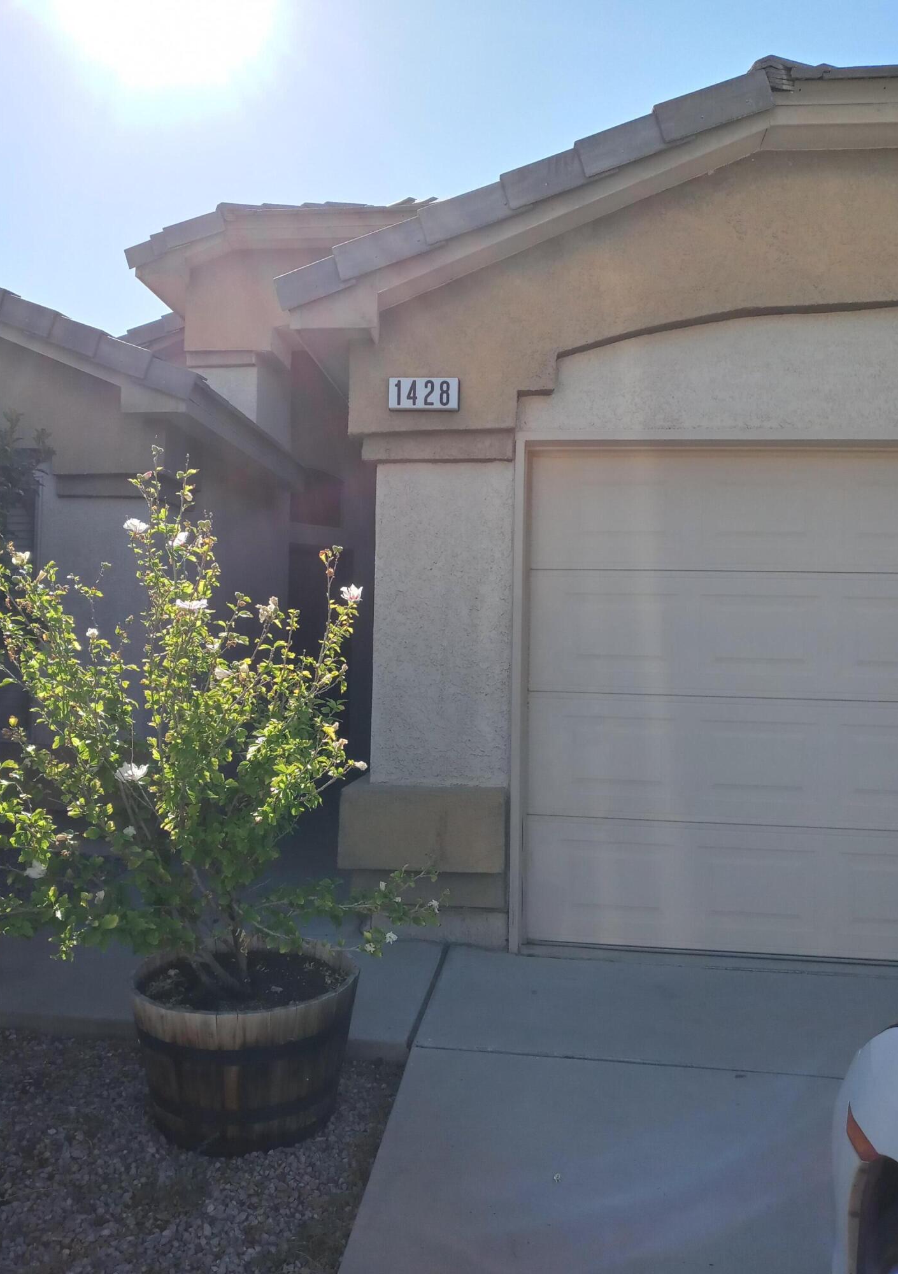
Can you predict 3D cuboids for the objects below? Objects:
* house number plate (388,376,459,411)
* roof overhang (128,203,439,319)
[{"bbox_3d":[-0.100,-0.998,4.246,0.286,0.126,0.050,1,0,6],"label":"house number plate"},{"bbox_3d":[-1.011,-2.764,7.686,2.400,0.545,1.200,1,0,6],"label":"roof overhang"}]

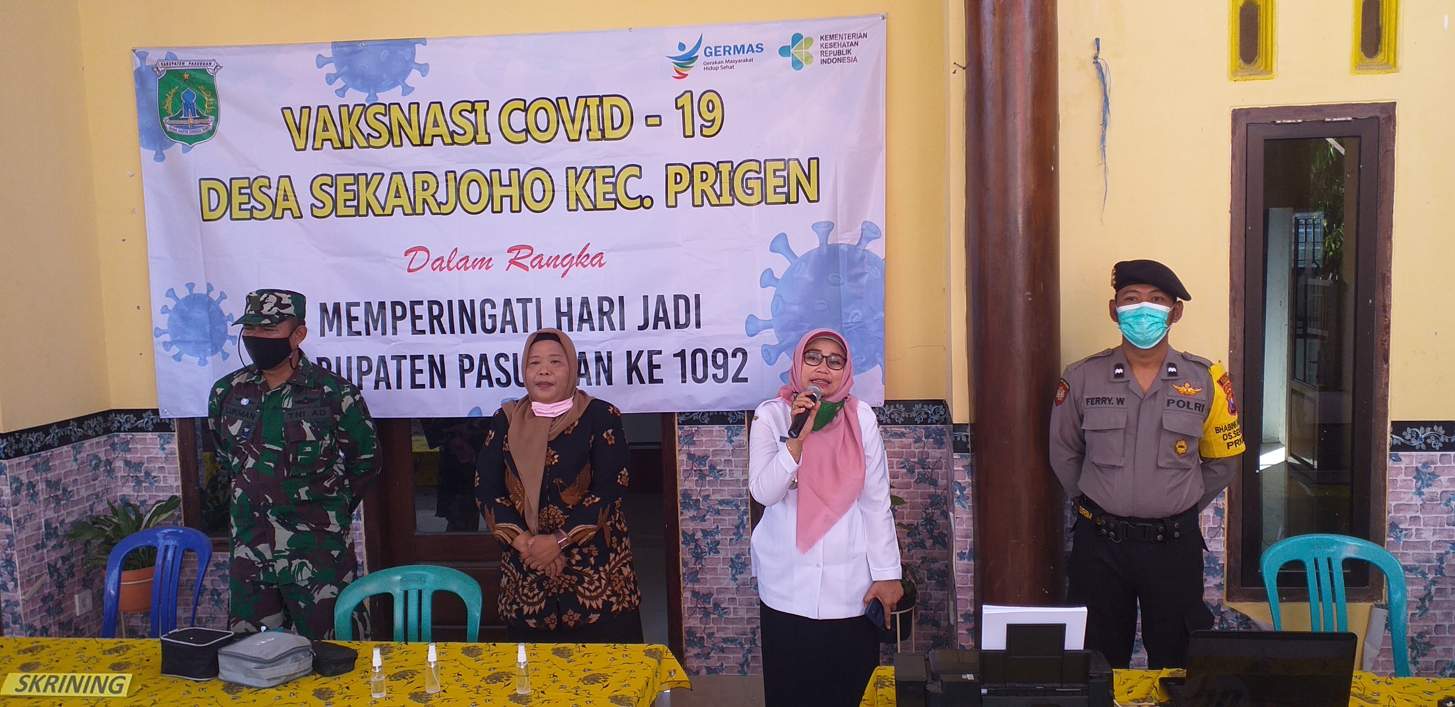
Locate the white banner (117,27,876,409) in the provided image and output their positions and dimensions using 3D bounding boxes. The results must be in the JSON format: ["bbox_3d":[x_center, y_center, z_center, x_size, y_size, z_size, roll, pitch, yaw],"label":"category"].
[{"bbox_3d":[-0.896,-0.506,3.966,3.000,1.490,0.040,-1,4,7],"label":"white banner"}]

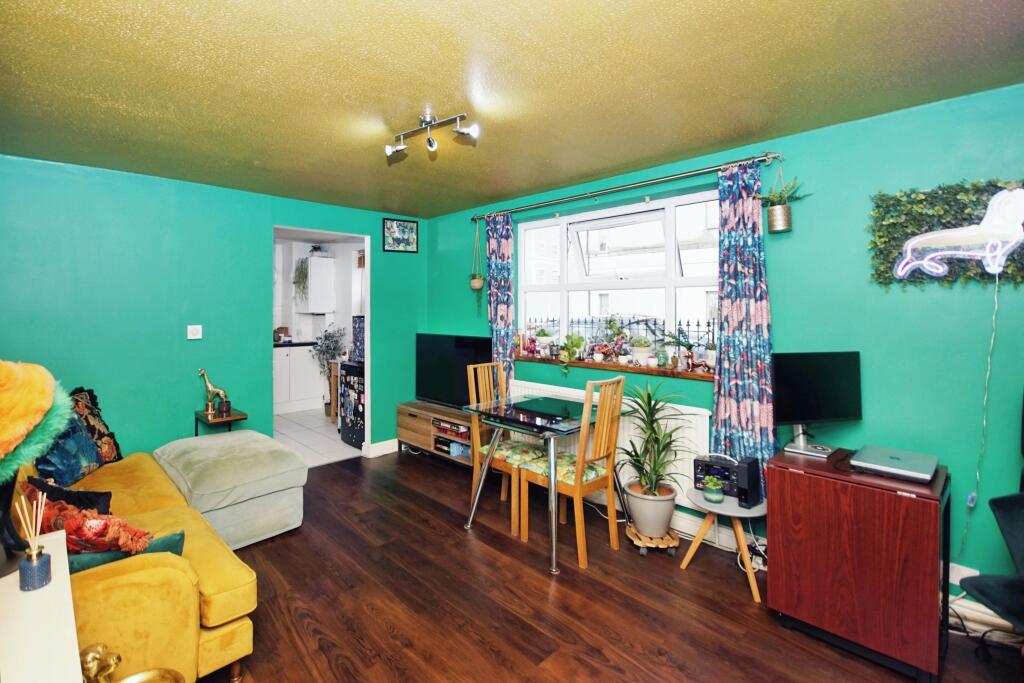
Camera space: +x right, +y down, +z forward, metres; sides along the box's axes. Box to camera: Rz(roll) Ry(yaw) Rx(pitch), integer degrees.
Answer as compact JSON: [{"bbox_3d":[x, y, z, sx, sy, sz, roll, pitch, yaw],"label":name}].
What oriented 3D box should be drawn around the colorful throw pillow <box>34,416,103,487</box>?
[{"bbox_3d":[-2.575,0.642,2.500,0.150,0.410,0.420,-26,6,-7],"label":"colorful throw pillow"}]

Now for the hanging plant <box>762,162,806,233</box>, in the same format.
[{"bbox_3d":[1.371,-0.730,2.182,0.169,0.362,0.169,4,7,43],"label":"hanging plant"}]

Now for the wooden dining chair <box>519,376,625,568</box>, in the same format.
[{"bbox_3d":[0.359,0.720,2.551,0.400,1.020,0.500,-5,7,-44],"label":"wooden dining chair"}]

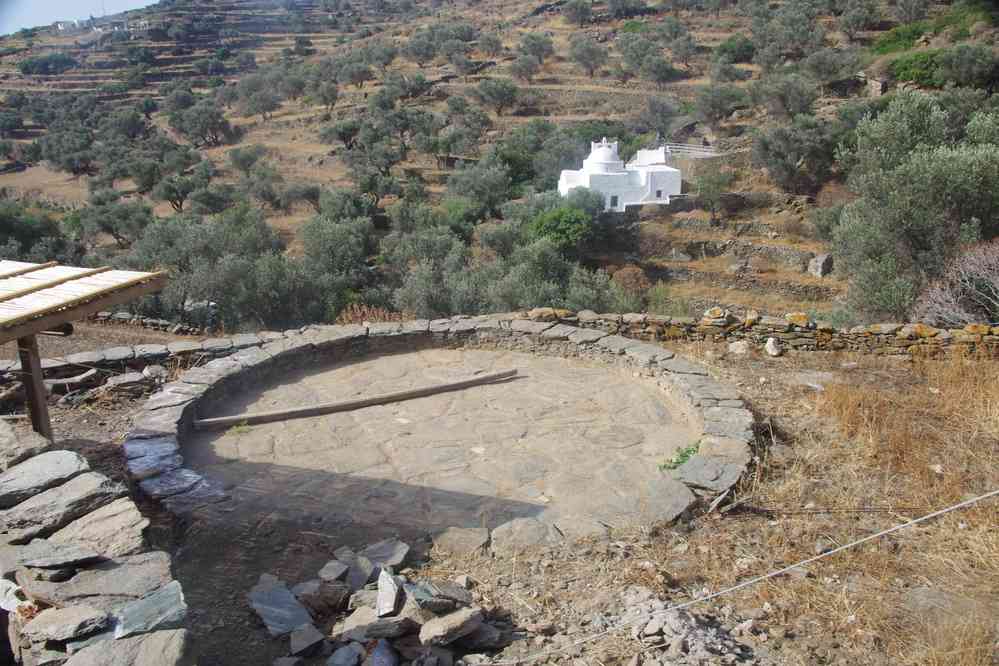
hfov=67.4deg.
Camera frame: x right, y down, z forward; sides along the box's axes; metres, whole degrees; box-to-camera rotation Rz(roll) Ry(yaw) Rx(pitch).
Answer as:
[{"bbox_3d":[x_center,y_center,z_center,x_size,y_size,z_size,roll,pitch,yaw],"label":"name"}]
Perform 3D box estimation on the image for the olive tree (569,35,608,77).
[{"bbox_3d":[12.732,-39.698,107.177,6.100,6.500,6.000,-1,15,0],"label":"olive tree"}]

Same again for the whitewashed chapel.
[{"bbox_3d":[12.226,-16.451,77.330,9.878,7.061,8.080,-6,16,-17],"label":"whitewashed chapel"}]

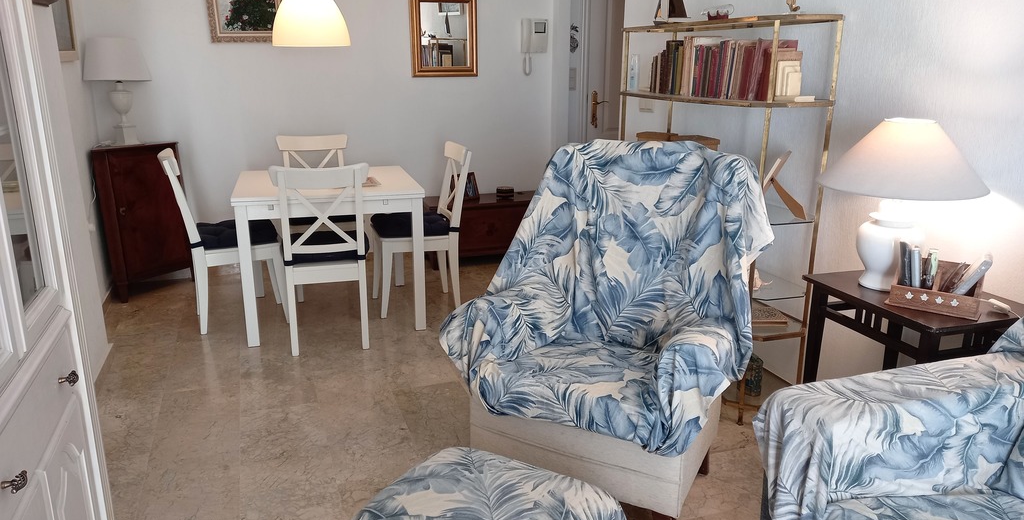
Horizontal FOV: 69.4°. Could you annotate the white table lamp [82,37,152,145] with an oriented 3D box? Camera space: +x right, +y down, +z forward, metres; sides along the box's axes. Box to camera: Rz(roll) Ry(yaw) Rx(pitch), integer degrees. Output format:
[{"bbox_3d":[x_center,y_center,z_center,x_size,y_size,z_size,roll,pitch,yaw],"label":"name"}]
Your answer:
[{"bbox_3d":[-2.224,-0.950,4.197,0.391,0.605,0.391,7,16,24],"label":"white table lamp"}]

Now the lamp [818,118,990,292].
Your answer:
[{"bbox_3d":[1.175,-0.170,2.243,0.464,0.510,0.464,5,15,18],"label":"lamp"}]

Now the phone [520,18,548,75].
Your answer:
[{"bbox_3d":[0.159,-1.498,5.209,0.190,0.386,0.060,-5,15,-19],"label":"phone"}]

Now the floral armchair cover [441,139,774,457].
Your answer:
[{"bbox_3d":[0.336,0.042,2.386,0.870,0.790,0.800,9,17,29],"label":"floral armchair cover"}]

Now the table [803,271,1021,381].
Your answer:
[{"bbox_3d":[1.276,0.425,2.421,0.435,0.660,0.530,-5,16,-18],"label":"table"}]

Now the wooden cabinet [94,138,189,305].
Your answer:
[{"bbox_3d":[-2.294,-0.252,4.465,0.380,0.880,0.580,7,16,24],"label":"wooden cabinet"}]

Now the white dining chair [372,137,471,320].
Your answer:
[{"bbox_3d":[-0.513,-0.185,4.167,0.520,0.910,0.430,-4,16,-15],"label":"white dining chair"}]

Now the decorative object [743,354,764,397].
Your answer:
[{"bbox_3d":[0.924,0.457,2.876,0.100,0.143,0.100,5,15,18],"label":"decorative object"}]

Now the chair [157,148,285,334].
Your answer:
[{"bbox_3d":[-1.500,-0.115,3.882,0.530,0.910,0.430,-6,16,-22],"label":"chair"}]

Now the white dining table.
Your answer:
[{"bbox_3d":[-0.985,-0.066,4.044,0.900,0.740,0.885,-4,16,-15],"label":"white dining table"}]

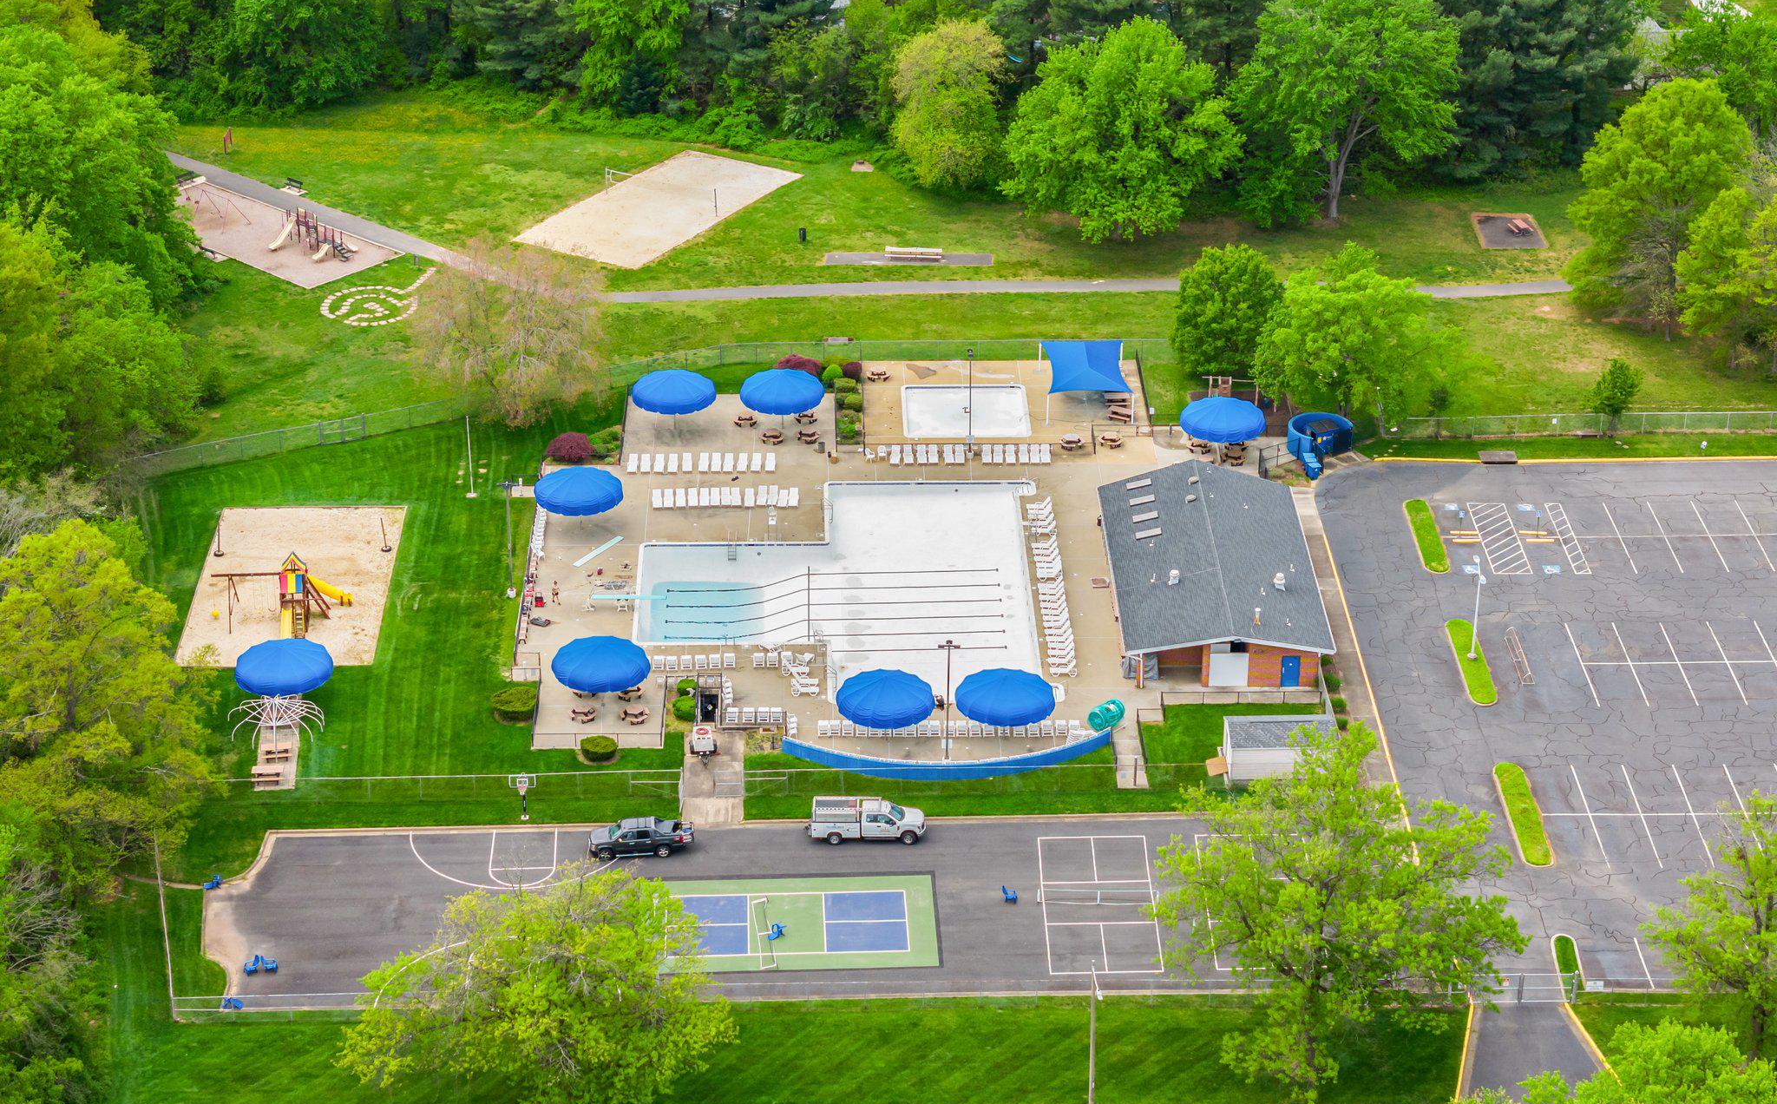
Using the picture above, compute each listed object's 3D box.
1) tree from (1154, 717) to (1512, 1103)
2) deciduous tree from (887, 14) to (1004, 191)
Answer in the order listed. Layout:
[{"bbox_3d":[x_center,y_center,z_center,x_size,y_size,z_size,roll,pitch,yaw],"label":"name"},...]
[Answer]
[{"bbox_3d":[22.971,19.306,183.725,18.500,19.000,17.500,0,28,0],"label":"tree"},{"bbox_3d":[4.860,-36.660,292.980,9.390,13.720,9.390,0,28,0],"label":"deciduous tree"}]

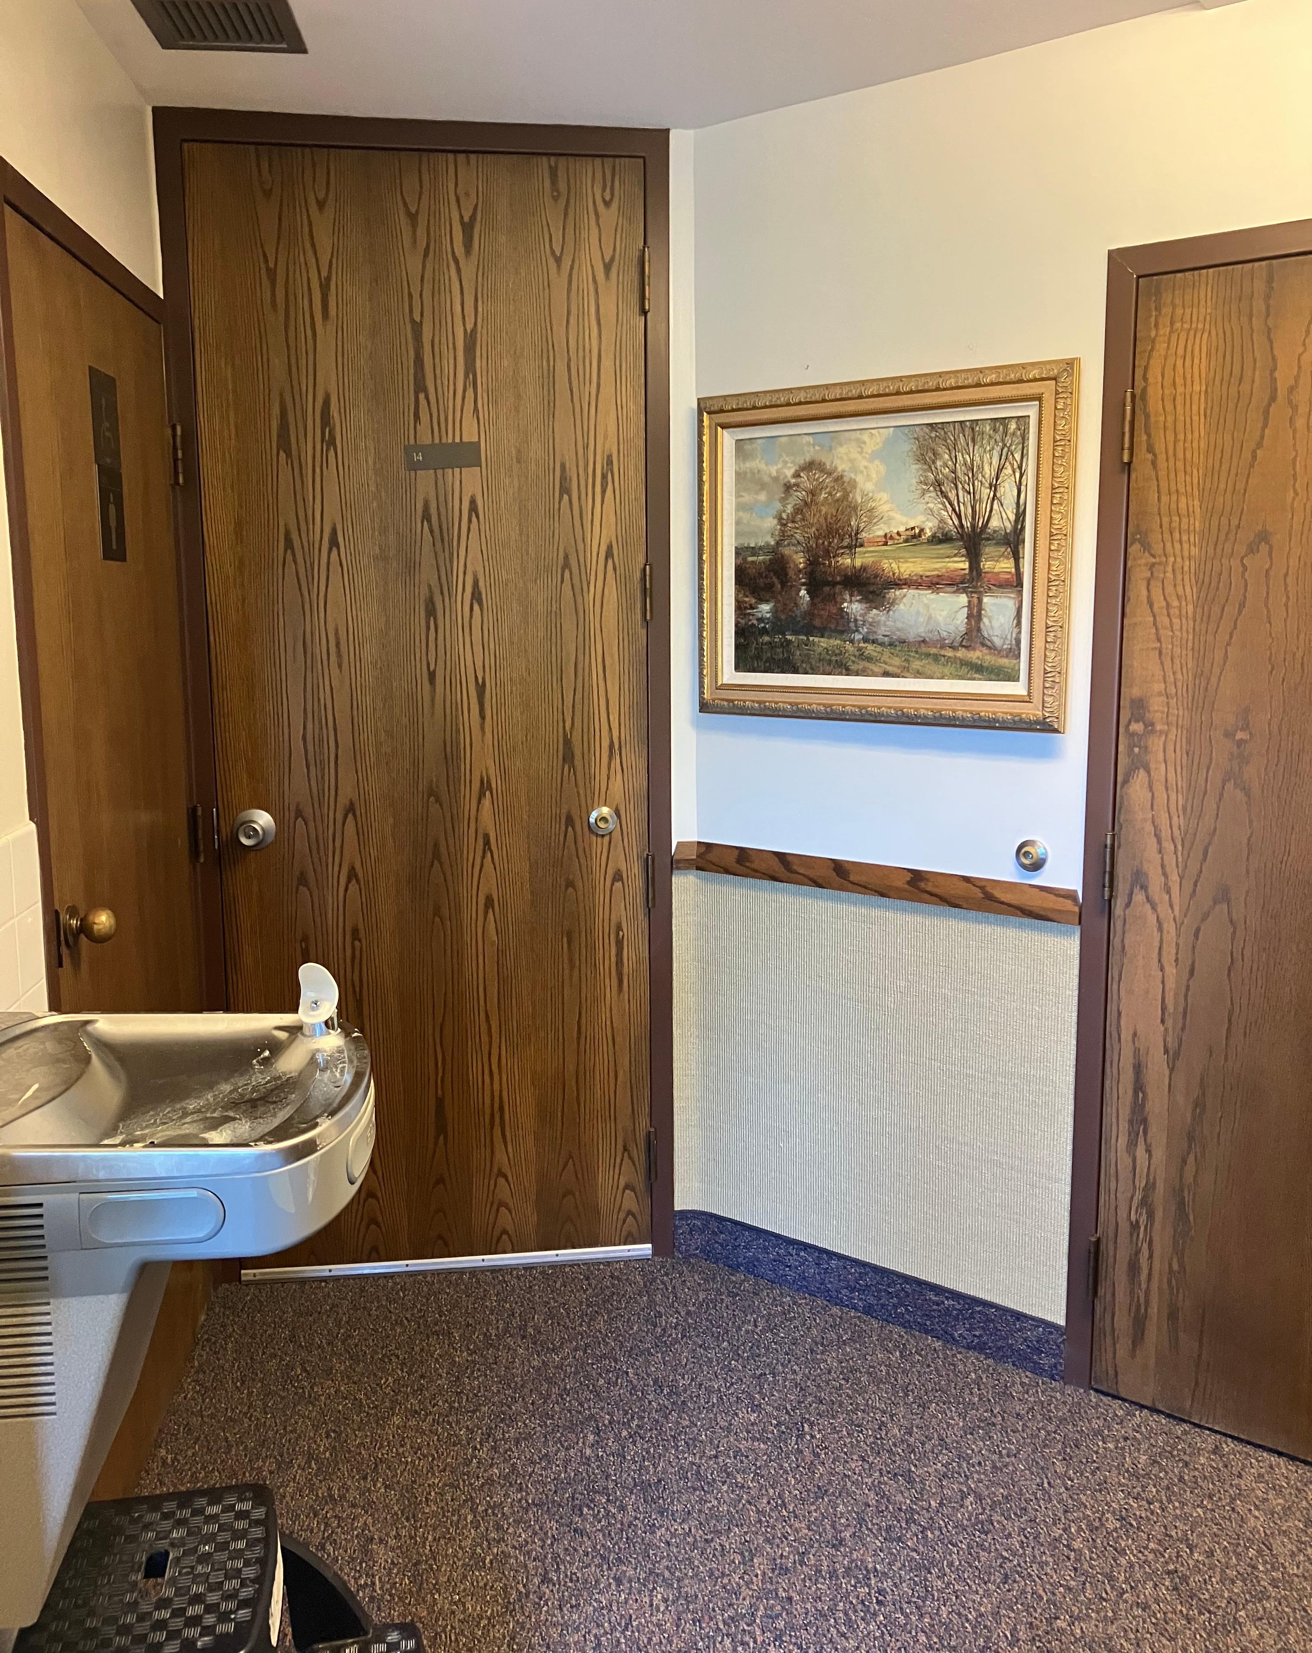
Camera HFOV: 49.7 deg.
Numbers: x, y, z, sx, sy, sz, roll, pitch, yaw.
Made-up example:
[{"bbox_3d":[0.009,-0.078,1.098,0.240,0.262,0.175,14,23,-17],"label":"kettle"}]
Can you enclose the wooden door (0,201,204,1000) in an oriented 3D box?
[{"bbox_3d":[-0.938,0.087,2.509,0.045,2.020,0.914,-1,9,-6],"label":"wooden door"}]

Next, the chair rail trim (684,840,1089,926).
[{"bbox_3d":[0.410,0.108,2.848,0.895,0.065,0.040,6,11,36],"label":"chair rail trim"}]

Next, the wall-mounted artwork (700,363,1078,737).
[{"bbox_3d":[0.405,-0.525,2.736,0.810,0.652,0.050,6,11,36],"label":"wall-mounted artwork"}]

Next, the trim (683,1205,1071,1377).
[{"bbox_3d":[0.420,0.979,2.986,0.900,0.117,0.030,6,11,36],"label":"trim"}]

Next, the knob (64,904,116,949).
[{"bbox_3d":[-0.842,0.151,2.128,0.070,0.068,0.067,-1,9,-6],"label":"knob"}]

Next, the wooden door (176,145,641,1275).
[{"bbox_3d":[-0.470,-0.177,3.026,0.912,2.375,0.045,-1,9,-7],"label":"wooden door"}]

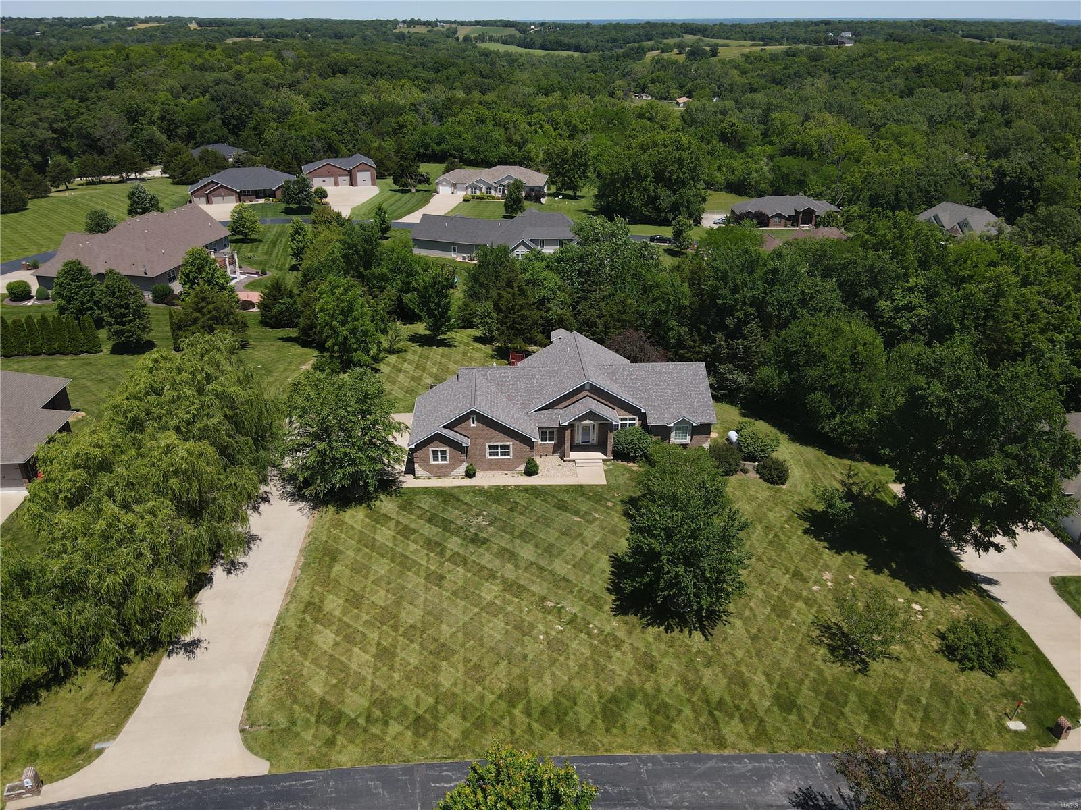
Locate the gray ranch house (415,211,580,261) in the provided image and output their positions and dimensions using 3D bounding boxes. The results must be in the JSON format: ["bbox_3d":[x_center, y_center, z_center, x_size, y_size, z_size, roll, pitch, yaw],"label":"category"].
[{"bbox_3d":[-7.272,-31.473,134.085,28.000,7.000,14.000,4,28,7],"label":"gray ranch house"}]

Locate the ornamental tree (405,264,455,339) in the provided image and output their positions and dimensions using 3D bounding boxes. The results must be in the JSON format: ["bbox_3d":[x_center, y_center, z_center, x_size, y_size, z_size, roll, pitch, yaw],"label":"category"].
[{"bbox_3d":[-13.060,-11.864,89.850,5.872,10.200,5.754,0,27,0],"label":"ornamental tree"}]

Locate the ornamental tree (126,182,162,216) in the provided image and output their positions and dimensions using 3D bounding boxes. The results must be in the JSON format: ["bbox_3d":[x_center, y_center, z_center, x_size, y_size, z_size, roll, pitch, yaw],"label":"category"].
[{"bbox_3d":[-85.000,-44.090,161.170,6.800,7.100,6.800,0,27,0],"label":"ornamental tree"}]

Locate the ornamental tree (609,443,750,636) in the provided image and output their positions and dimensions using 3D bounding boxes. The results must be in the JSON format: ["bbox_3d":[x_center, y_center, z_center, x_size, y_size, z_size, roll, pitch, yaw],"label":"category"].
[{"bbox_3d":[10.100,8.920,52.480,8.800,12.900,8.800,0,27,0],"label":"ornamental tree"}]

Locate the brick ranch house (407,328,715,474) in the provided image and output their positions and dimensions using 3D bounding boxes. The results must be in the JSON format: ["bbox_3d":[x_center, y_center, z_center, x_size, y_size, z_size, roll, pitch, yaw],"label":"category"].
[{"bbox_3d":[2.000,-0.950,77.310,29.000,7.600,18.500,-1,27,-3],"label":"brick ranch house"}]

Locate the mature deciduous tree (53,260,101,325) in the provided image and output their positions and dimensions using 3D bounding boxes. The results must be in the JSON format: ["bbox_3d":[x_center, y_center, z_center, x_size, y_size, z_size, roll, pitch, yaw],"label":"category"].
[{"bbox_3d":[-56.661,-13.456,92.184,6.024,9.130,5.904,0,27,0],"label":"mature deciduous tree"}]

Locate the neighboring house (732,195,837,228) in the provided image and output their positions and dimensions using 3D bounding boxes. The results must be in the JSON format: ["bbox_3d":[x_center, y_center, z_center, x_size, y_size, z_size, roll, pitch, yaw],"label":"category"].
[{"bbox_3d":[55.643,-46.085,174.705,24.500,6.200,12.500,0,27,0],"label":"neighboring house"}]

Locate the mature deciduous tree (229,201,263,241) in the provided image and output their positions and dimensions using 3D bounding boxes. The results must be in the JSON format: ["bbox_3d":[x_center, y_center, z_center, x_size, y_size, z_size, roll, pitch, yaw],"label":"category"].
[{"bbox_3d":[-51.796,-32.266,131.527,5.928,6.960,5.809,0,27,0],"label":"mature deciduous tree"}]

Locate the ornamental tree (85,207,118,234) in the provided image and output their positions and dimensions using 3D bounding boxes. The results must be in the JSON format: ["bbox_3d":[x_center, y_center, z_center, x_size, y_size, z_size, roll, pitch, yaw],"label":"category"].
[{"bbox_3d":[-77.631,-32.068,132.287,5.811,5.900,5.695,0,27,0],"label":"ornamental tree"}]

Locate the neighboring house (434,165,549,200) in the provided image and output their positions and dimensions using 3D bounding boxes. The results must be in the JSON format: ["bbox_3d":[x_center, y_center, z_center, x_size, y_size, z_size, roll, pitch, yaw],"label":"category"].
[{"bbox_3d":[-10.770,-52.122,172.880,25.500,6.200,13.500,3,28,5],"label":"neighboring house"}]

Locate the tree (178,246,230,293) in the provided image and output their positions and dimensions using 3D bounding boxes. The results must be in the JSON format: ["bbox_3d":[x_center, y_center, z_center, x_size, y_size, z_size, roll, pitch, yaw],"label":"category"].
[{"bbox_3d":[-51.100,-20.310,114.370,7.100,7.900,7.100,0,27,0],"label":"tree"}]

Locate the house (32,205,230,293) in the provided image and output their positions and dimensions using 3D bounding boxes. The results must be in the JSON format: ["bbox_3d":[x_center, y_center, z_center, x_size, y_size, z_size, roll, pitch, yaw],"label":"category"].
[{"bbox_3d":[-67.350,-26.890,127.180,20.500,7.800,26.500,2,27,4],"label":"house"}]

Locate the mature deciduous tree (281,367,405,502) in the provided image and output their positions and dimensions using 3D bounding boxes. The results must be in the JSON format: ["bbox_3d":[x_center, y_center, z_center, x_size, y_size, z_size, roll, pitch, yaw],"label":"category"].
[{"bbox_3d":[-17.000,2.650,65.780,10.400,11.800,10.400,0,27,0],"label":"mature deciduous tree"}]

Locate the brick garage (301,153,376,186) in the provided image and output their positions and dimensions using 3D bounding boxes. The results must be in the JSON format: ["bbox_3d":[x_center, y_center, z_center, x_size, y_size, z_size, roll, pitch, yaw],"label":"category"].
[{"bbox_3d":[-48.070,-55.970,179.240,16.600,5.700,11.500,-8,29,-15],"label":"brick garage"}]

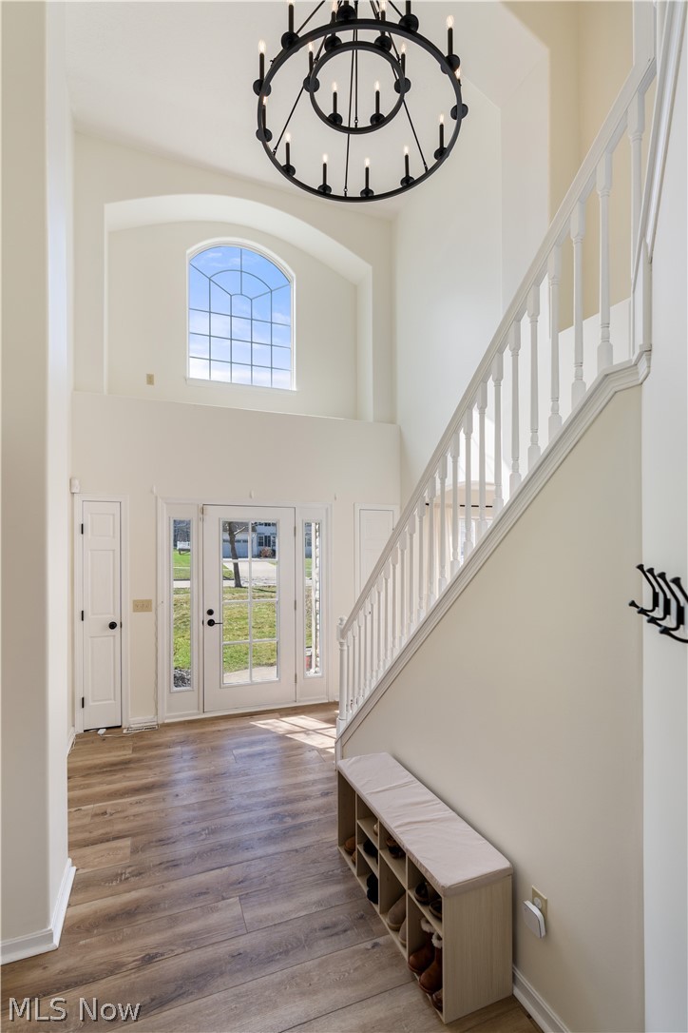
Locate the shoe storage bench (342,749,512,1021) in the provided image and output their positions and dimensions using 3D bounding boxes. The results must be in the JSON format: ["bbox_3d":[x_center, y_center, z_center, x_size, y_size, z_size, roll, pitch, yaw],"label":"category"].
[{"bbox_3d":[0.312,1.615,2.195,0.310,0.482,1.021,0,-2,-23],"label":"shoe storage bench"}]

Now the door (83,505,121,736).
[{"bbox_3d":[-2.189,0.886,4.168,0.305,2.030,0.040,0,-2,-23],"label":"door"}]

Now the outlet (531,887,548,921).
[{"bbox_3d":[0.710,1.426,1.667,0.009,0.115,0.070,0,-2,-23],"label":"outlet"}]

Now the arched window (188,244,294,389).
[{"bbox_3d":[-1.163,-2.331,5.284,1.211,1.659,0.090,0,-2,-23],"label":"arched window"}]

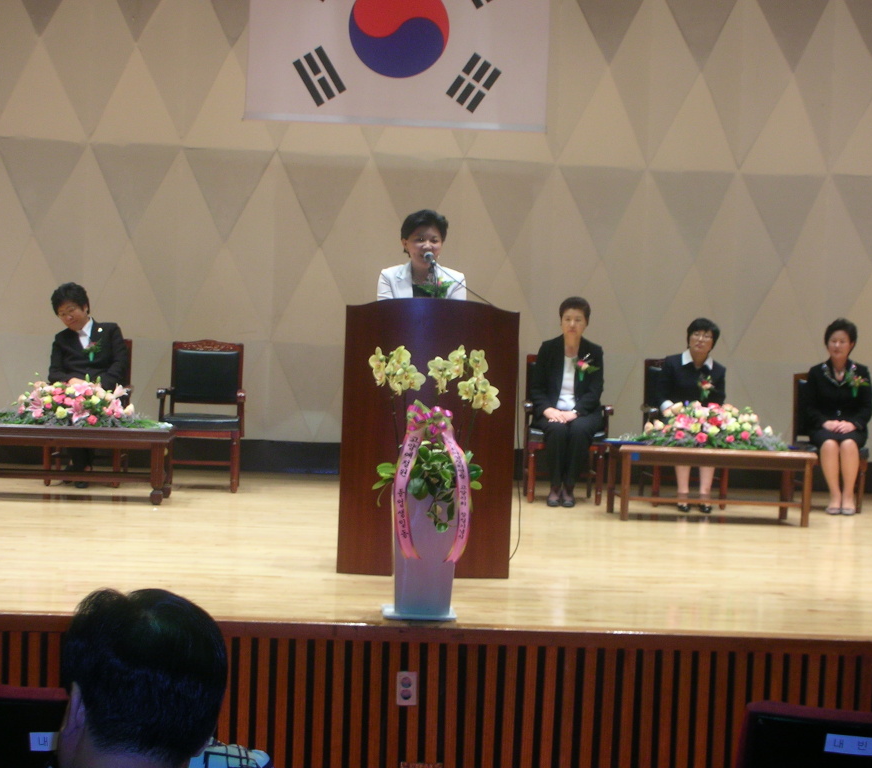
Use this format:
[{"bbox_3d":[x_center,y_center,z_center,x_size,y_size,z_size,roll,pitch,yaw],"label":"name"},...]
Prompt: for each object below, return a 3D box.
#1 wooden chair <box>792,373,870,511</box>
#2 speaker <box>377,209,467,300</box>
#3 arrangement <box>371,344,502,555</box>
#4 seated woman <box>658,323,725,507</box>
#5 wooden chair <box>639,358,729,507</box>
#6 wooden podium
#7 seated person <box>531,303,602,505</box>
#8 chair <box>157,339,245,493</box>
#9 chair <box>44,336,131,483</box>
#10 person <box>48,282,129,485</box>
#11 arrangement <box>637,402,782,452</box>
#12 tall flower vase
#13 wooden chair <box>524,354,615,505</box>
[{"bbox_3d":[2.538,0.360,11.682,0.430,0.890,0.540,2,2,0],"label":"wooden chair"},{"bbox_3d":[-0.086,0.005,8.420,0.470,1.620,0.340,2,1,-3],"label":"speaker"},{"bbox_3d":[-0.006,0.256,6.730,0.480,0.790,0.380,2,1,-3],"label":"arrangement"},{"bbox_3d":[1.609,0.183,11.428,0.450,1.190,0.720,2,2,5],"label":"seated woman"},{"bbox_3d":[1.648,0.306,11.970,0.570,0.970,0.610,2,1,-4],"label":"wooden chair"},{"bbox_3d":[-0.042,0.227,8.000,0.750,1.200,0.520,2,1,-3],"label":"wooden podium"},{"bbox_3d":[0.829,0.104,11.446,0.460,1.290,0.720,2,2,7],"label":"seated person"},{"bbox_3d":[-1.473,0.196,11.521,0.550,0.935,0.580,2,2,-3],"label":"chair"},{"bbox_3d":[-2.208,0.168,11.551,0.550,0.935,0.580,2,2,-2],"label":"chair"},{"bbox_3d":[-2.212,0.007,11.477,0.470,1.260,0.720,2,2,-1],"label":"person"},{"bbox_3d":[1.641,0.249,10.870,0.880,0.280,0.440,2,1,-3],"label":"arrangement"},{"bbox_3d":[-0.057,0.623,6.659,0.265,0.450,0.265,2,2,-5],"label":"tall flower vase"},{"bbox_3d":[0.852,0.279,11.870,0.570,0.970,0.610,2,1,-3],"label":"wooden chair"}]

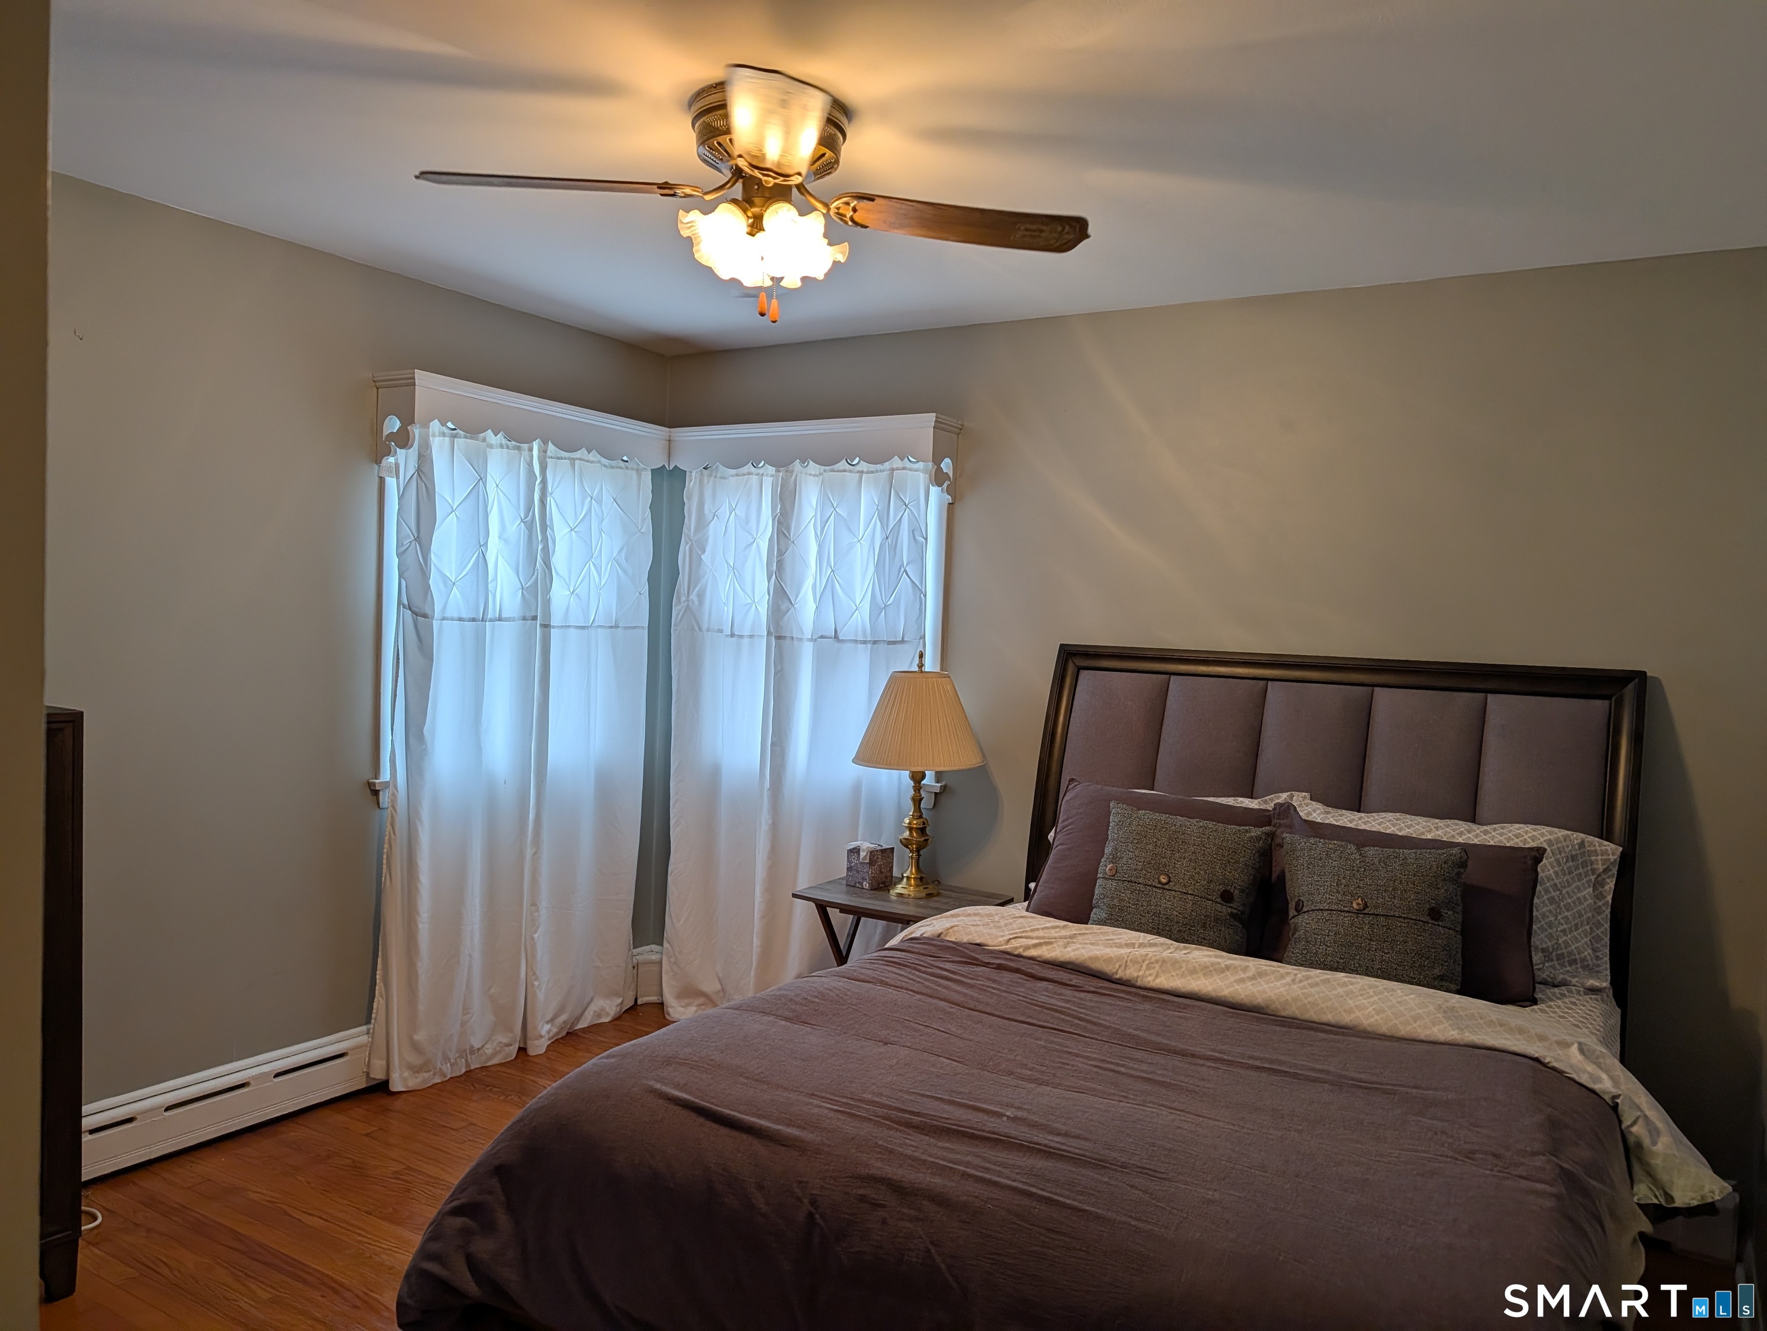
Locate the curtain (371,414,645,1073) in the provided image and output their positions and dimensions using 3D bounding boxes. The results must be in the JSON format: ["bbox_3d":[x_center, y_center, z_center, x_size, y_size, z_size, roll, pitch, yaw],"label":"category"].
[{"bbox_3d":[-1.157,0.257,4.088,0.171,2.026,1.103,4,3,32],"label":"curtain"}]

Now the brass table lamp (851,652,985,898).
[{"bbox_3d":[0.116,0.340,3.861,0.415,0.759,0.415,2,2,0],"label":"brass table lamp"}]

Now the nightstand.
[{"bbox_3d":[0.053,1.025,3.835,0.549,0.612,0.426,4,3,32],"label":"nightstand"}]

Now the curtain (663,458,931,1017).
[{"bbox_3d":[-0.347,0.282,4.300,1.053,2.026,0.180,4,3,32],"label":"curtain"}]

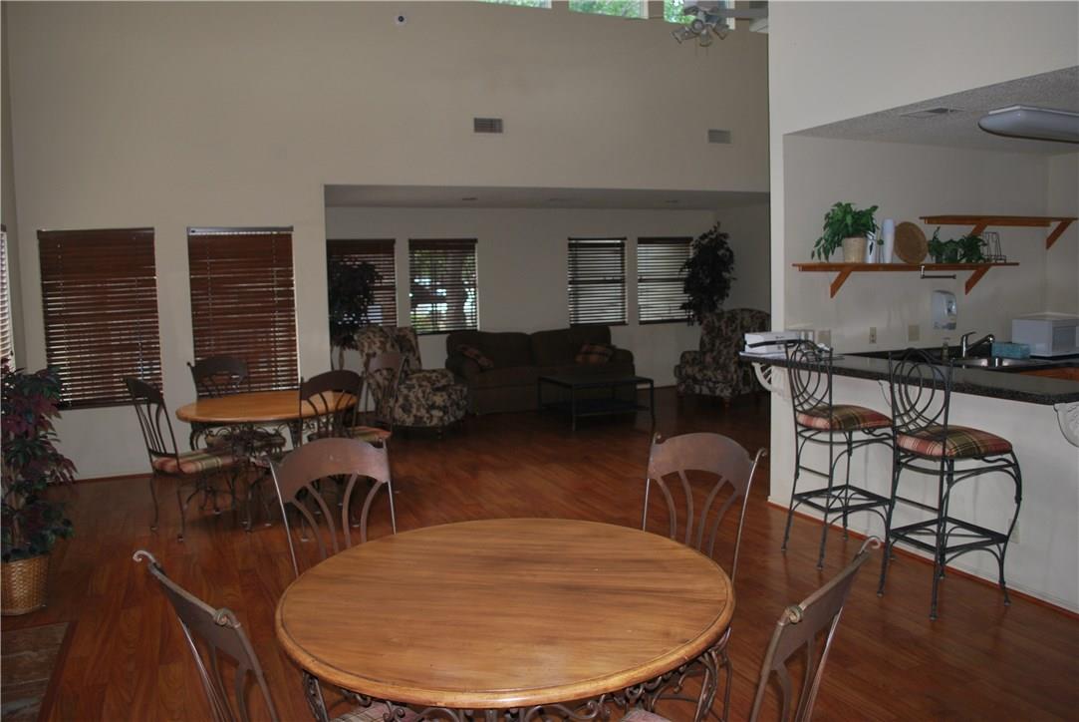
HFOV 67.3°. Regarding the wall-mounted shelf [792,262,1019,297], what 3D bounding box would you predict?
[{"bbox_3d":[2.551,-0.559,5.584,1.820,0.230,0.250,-4,6,-23],"label":"wall-mounted shelf"}]

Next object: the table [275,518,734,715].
[{"bbox_3d":[-0.087,0.985,2.236,1.230,0.760,1.230,-2,6,0],"label":"table"}]

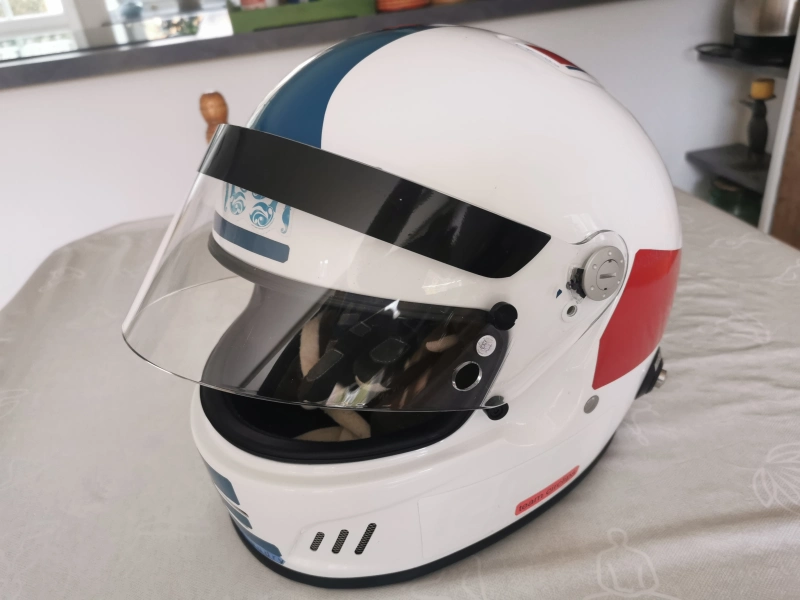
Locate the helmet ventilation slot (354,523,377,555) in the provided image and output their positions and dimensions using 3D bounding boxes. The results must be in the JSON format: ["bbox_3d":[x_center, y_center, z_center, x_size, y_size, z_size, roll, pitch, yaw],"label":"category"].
[{"bbox_3d":[-0.017,0.117,0.306,0.004,0.024,0.005,19,27,-12],"label":"helmet ventilation slot"}]

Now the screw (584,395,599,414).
[{"bbox_3d":[0.104,0.057,0.338,0.013,0.013,0.004,-29,35,-33],"label":"screw"}]

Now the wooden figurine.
[{"bbox_3d":[-0.230,-0.194,0.847,0.042,0.165,0.042,-15,30,-12],"label":"wooden figurine"}]

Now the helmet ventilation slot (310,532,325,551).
[{"bbox_3d":[-0.041,0.119,0.309,0.004,0.017,0.005,22,32,-2],"label":"helmet ventilation slot"}]

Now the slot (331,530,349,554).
[{"bbox_3d":[-0.029,0.118,0.307,0.004,0.020,0.005,19,29,-6],"label":"slot"}]

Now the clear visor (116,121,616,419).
[{"bbox_3d":[-0.041,-0.034,0.337,0.201,0.111,0.258,-10,23,-44],"label":"clear visor"}]

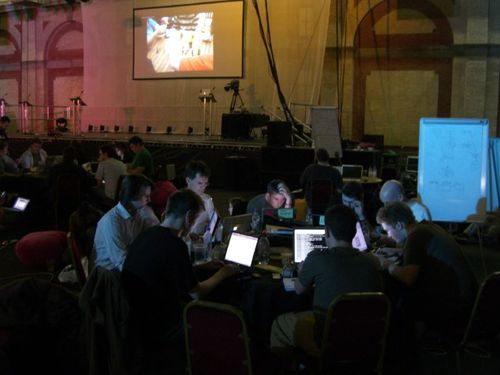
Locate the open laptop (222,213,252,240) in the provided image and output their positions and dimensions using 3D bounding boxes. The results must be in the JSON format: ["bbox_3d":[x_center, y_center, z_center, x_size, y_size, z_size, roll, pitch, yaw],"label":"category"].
[{"bbox_3d":[-0.110,0.330,4.390,0.315,0.218,0.030,-7,24,-42],"label":"open laptop"}]

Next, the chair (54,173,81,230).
[{"bbox_3d":[-2.834,0.212,8.500,0.410,0.880,0.500,0,7,-9],"label":"chair"}]

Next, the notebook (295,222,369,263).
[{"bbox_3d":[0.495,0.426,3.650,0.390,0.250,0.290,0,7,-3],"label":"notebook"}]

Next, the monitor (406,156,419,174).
[{"bbox_3d":[3.015,-0.401,10.000,0.390,0.300,0.060,2,1,6],"label":"monitor"}]

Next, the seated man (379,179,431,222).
[{"bbox_3d":[1.257,0.554,4.730,0.720,1.220,0.500,-4,10,-30],"label":"seated man"}]

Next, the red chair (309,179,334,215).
[{"bbox_3d":[1.016,0.314,7.800,0.410,0.890,0.500,2,7,7],"label":"red chair"}]

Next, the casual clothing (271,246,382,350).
[{"bbox_3d":[0.480,0.681,3.400,0.600,0.660,0.500,0,8,-7],"label":"casual clothing"}]

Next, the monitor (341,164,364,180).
[{"bbox_3d":[1.587,-0.241,8.500,0.340,0.230,0.290,2,8,10],"label":"monitor"}]

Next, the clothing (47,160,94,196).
[{"bbox_3d":[-2.602,-0.146,8.000,0.620,0.600,0.420,2,6,6],"label":"clothing"}]

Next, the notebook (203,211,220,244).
[{"bbox_3d":[-0.408,0.303,4.690,0.240,0.200,0.310,-1,9,-12],"label":"notebook"}]

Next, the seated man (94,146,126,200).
[{"bbox_3d":[-2.122,0.065,8.363,0.500,1.280,0.720,-5,9,-45],"label":"seated man"}]

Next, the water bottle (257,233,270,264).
[{"bbox_3d":[0.098,0.428,3.900,0.085,0.240,0.085,1,6,0],"label":"water bottle"}]

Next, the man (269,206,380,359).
[{"bbox_3d":[0.434,0.722,3.298,0.580,1.260,0.800,-1,7,-17],"label":"man"}]

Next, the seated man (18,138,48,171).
[{"bbox_3d":[-3.560,-0.176,9.042,0.500,1.300,0.680,-1,9,-11],"label":"seated man"}]

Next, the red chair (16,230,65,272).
[{"bbox_3d":[-2.279,0.707,6.000,0.560,0.480,0.560,-2,8,-21],"label":"red chair"}]

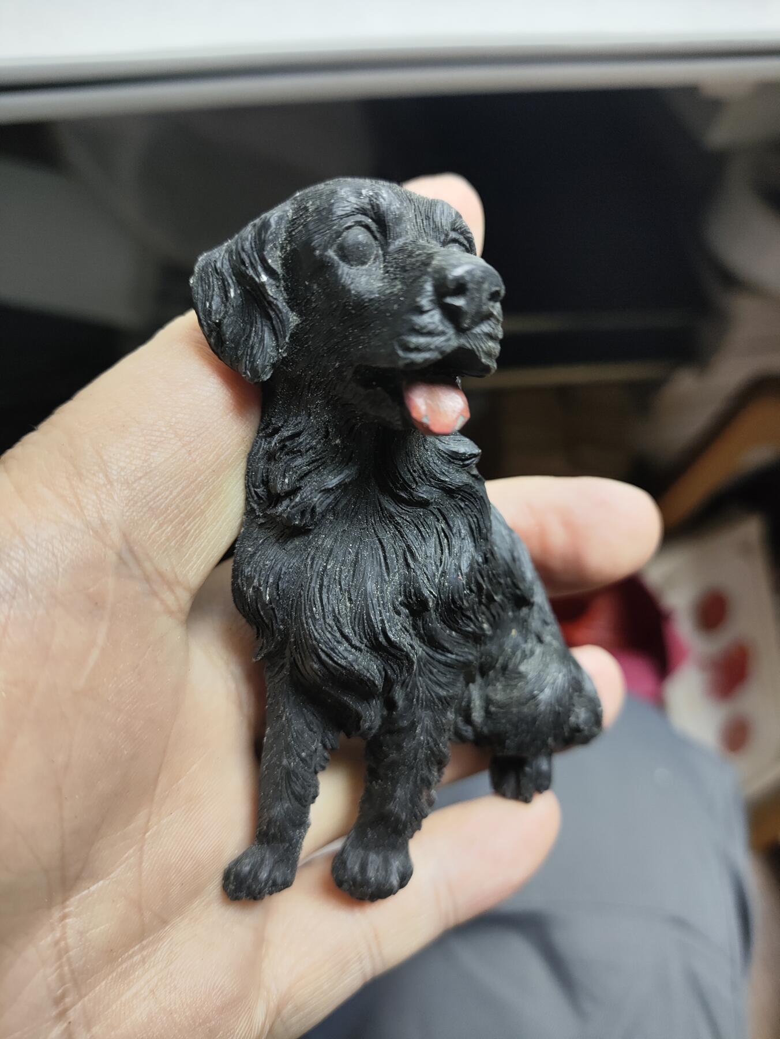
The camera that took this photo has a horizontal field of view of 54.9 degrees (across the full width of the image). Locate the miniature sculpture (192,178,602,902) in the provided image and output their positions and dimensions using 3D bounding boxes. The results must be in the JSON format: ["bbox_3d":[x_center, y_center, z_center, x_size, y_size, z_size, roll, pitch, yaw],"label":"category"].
[{"bbox_3d":[0.001,-0.001,0.116,0.054,0.100,0.053,2,6,26],"label":"miniature sculpture"}]

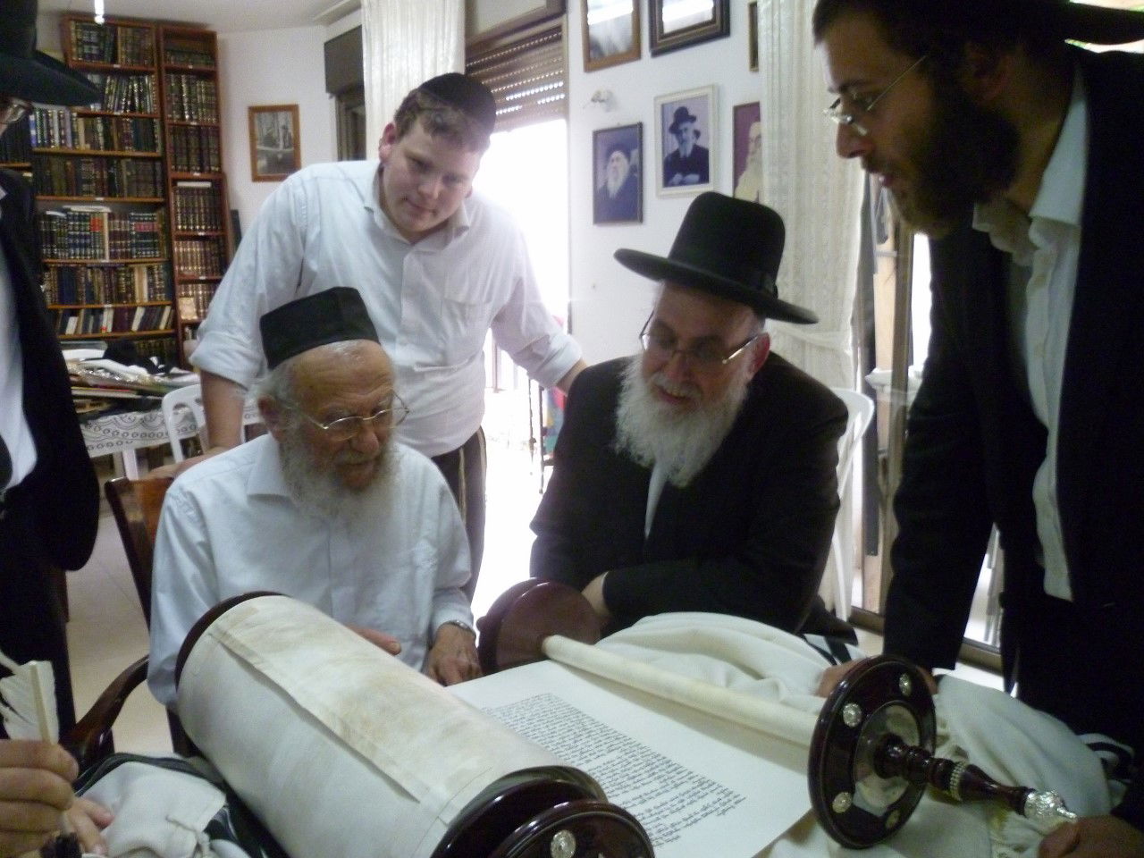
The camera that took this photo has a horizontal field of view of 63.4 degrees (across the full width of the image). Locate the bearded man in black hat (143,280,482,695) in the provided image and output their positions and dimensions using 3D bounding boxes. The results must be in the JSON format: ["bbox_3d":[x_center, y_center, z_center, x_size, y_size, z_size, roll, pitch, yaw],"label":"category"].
[{"bbox_3d":[-0.310,0.424,1.216,0.540,1.230,0.760,-4,11,-20],"label":"bearded man in black hat"}]

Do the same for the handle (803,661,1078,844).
[{"bbox_3d":[0.315,0.287,0.754,0.176,0.176,0.200,-8,4,-36],"label":"handle"}]

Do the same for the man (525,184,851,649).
[{"bbox_3d":[0.165,0.321,1.420,0.560,1.360,0.780,2,11,13],"label":"man"}]

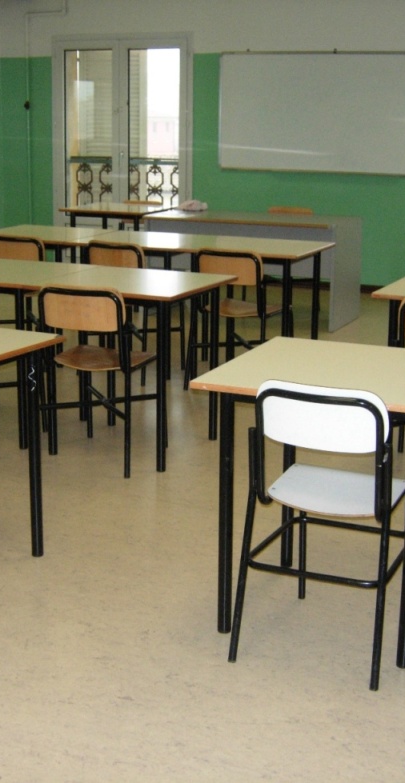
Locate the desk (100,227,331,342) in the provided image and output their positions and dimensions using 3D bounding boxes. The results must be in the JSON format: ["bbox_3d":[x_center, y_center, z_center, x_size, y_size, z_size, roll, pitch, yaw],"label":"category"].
[{"bbox_3d":[-0.015,-0.494,6.370,1.414,0.768,0.687,7,16,23],"label":"desk"}]

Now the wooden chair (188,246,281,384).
[{"bbox_3d":[0.219,-0.419,6.030,0.460,0.780,0.480,7,15,23],"label":"wooden chair"}]

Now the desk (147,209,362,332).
[{"bbox_3d":[0.383,-0.933,8.120,1.460,0.756,0.710,7,15,23],"label":"desk"}]

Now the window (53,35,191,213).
[{"bbox_3d":[-0.750,-2.177,10.086,1.390,2.180,0.110,7,16,23],"label":"window"}]

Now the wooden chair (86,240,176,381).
[{"bbox_3d":[-0.406,-0.497,6.328,0.480,0.788,0.490,8,16,28],"label":"wooden chair"}]

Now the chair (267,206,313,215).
[{"bbox_3d":[0.607,-1.051,8.551,0.460,0.780,0.480,7,16,23],"label":"chair"}]

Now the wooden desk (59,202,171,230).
[{"bbox_3d":[-0.642,-1.075,8.639,0.700,0.760,0.700,6,15,21],"label":"wooden desk"}]

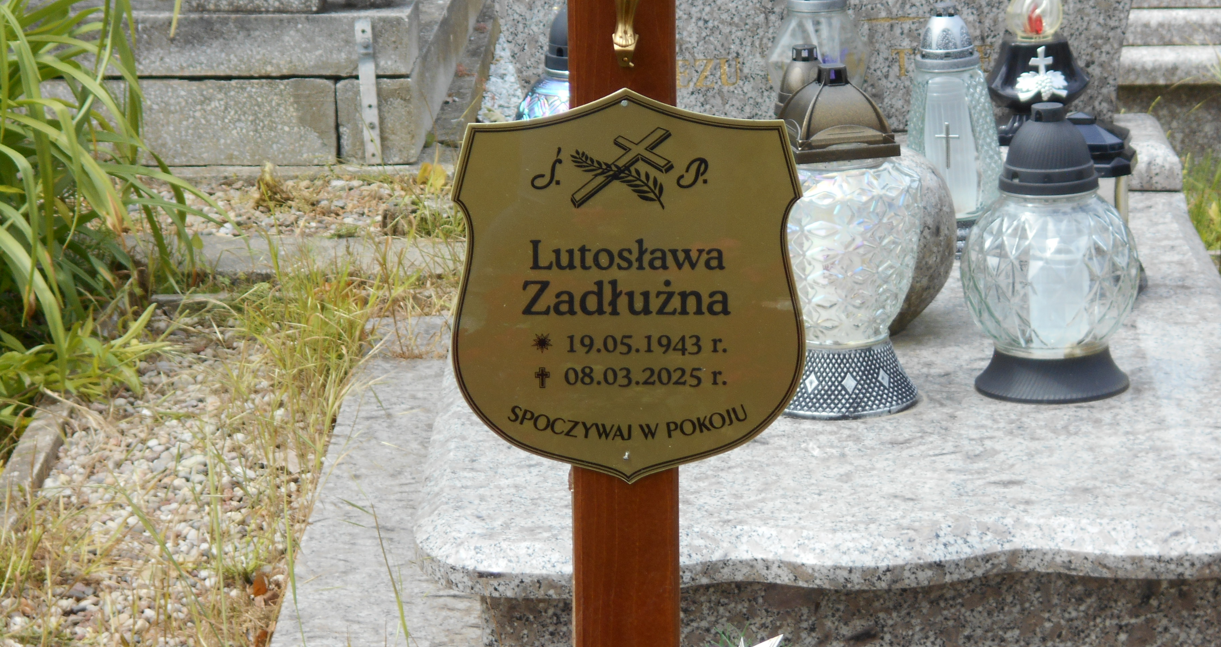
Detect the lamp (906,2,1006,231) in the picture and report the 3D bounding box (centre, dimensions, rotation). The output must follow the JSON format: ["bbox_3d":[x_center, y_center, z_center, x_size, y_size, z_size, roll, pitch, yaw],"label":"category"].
[{"bbox_3d":[0.379,-0.215,5.072,0.110,0.278,0.110,3,15,16],"label":"lamp"}]

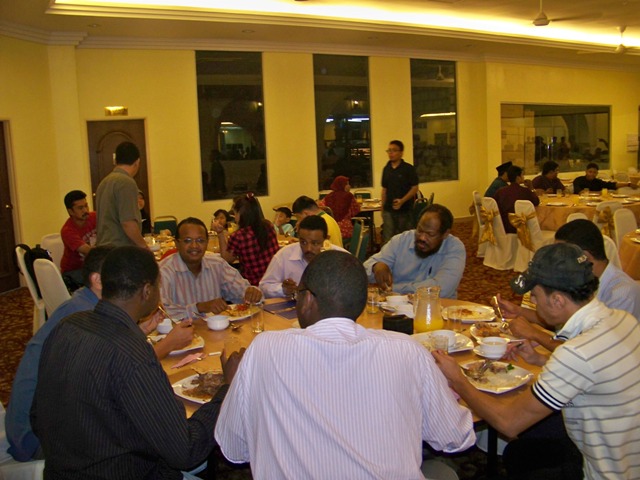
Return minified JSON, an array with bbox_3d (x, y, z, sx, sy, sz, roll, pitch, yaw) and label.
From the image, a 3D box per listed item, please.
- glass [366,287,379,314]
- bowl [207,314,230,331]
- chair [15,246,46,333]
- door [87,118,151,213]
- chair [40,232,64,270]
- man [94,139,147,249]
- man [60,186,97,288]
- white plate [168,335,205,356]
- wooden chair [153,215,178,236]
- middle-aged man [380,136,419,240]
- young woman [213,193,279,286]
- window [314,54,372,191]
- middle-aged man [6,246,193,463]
[{"bbox_3d":[0.261,0.298,2.980,0.060,0.122,0.060,-2,8,0],"label":"glass"},{"bbox_3d":[-0.491,0.413,2.949,0.109,0.054,0.109,-2,8,0],"label":"bowl"},{"bbox_3d":[-2.210,0.504,5.042,0.560,0.930,0.450,-6,9,-25],"label":"chair"},{"bbox_3d":[-2.985,-0.715,9.202,0.900,2.140,0.070,-7,9,-28],"label":"door"},{"bbox_3d":[-2.242,0.415,5.671,0.560,0.930,0.450,-1,8,9],"label":"chair"},{"bbox_3d":[-1.617,0.063,5.049,0.470,1.750,0.340,4,10,36],"label":"man"},{"bbox_3d":[-1.890,0.208,5.343,0.750,1.300,0.520,2,9,30],"label":"man"},{"bbox_3d":[-0.600,0.438,2.570,0.250,0.022,0.250,-7,9,-27],"label":"white plate"},{"bbox_3d":[-1.908,0.094,7.757,0.410,0.850,0.490,-6,9,-25],"label":"wooden chair"},{"bbox_3d":[0.956,-0.367,7.267,0.490,1.660,0.320,1,9,25],"label":"middle-aged man"},{"bbox_3d":[-0.582,0.260,4.819,0.500,1.240,0.680,-7,9,-30],"label":"young woman"},{"bbox_3d":[0.444,-2.127,11.141,1.142,2.389,0.120,-7,9,-27],"label":"window"},{"bbox_3d":[-0.873,0.647,2.531,0.740,1.240,0.520,-7,9,-30],"label":"middle-aged man"}]

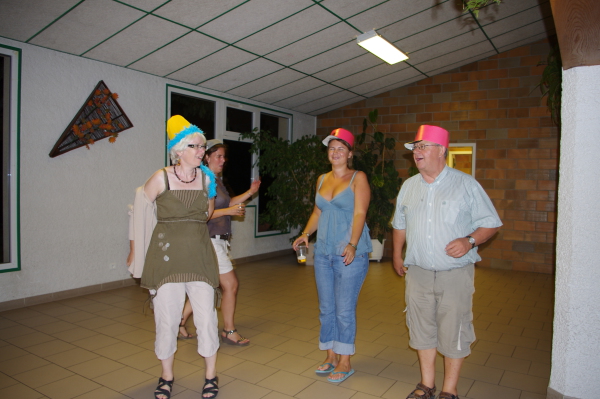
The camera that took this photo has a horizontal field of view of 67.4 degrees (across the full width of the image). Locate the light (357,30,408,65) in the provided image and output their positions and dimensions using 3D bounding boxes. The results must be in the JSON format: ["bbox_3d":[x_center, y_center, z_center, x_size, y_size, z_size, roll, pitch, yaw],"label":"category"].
[{"bbox_3d":[1.178,-2.115,6.280,0.300,0.100,1.200,-13,-6,34],"label":"light"}]

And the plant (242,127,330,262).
[{"bbox_3d":[-0.143,-0.026,7.404,1.500,2.252,1.300,3,2,34],"label":"plant"}]

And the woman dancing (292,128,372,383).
[{"bbox_3d":[0.231,0.372,3.245,0.540,1.763,0.370,2,2,28],"label":"woman dancing"}]

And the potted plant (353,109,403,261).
[{"bbox_3d":[1.371,-0.262,8.147,0.950,2.737,0.800,3,2,34],"label":"potted plant"}]

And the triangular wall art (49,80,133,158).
[{"bbox_3d":[-2.404,-0.935,5.269,0.120,0.920,0.990,3,2,34],"label":"triangular wall art"}]

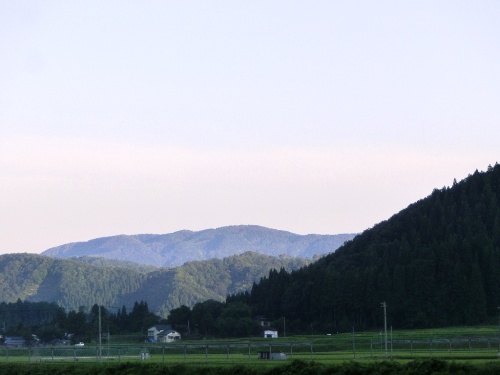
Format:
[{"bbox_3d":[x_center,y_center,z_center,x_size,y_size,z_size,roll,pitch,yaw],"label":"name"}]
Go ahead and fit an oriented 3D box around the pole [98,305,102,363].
[{"bbox_3d":[-25.360,24.970,370.000,0.340,10.000,0.340,-1,-4,0],"label":"pole"}]

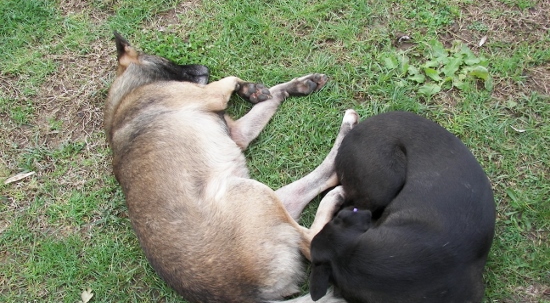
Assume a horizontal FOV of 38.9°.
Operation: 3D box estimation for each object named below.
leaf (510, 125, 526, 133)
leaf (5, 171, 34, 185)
[{"bbox_3d":[0.611,-0.055,1.964,0.038,0.008,0.014,20,57,14],"label":"leaf"},{"bbox_3d":[-0.616,0.064,1.881,0.073,0.012,0.014,-18,57,-12],"label":"leaf"}]

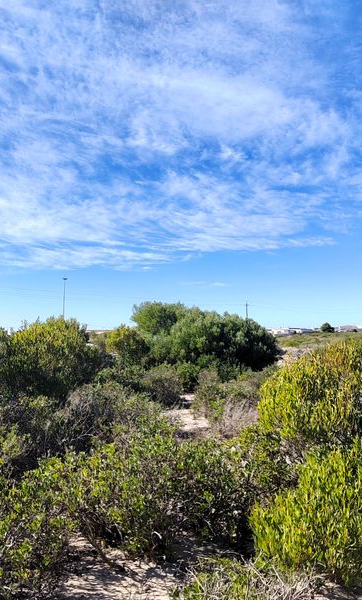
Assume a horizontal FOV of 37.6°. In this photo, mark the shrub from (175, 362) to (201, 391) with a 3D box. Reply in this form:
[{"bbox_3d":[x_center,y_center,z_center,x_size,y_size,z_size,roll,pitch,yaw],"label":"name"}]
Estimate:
[{"bbox_3d":[0.161,1.887,13.200,0.750,0.750,0.750,0,-3,0],"label":"shrub"}]

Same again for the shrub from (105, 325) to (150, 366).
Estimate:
[{"bbox_3d":[-1.906,1.777,18.931,1.600,1.750,1.600,0,-3,-6],"label":"shrub"}]

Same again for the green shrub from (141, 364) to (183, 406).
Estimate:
[{"bbox_3d":[-0.397,1.796,11.418,0.920,0.880,0.900,0,-3,-2],"label":"green shrub"}]

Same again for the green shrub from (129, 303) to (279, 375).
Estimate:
[{"bbox_3d":[0.922,1.449,20.000,5.500,2.700,4.500,0,-3,0],"label":"green shrub"}]

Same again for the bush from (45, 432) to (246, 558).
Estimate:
[{"bbox_3d":[-0.279,1.424,4.178,1.550,0.820,1.300,0,-3,-4],"label":"bush"}]

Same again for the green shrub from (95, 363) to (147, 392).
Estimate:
[{"bbox_3d":[-1.399,1.823,12.500,1.250,0.750,1.100,0,-3,0],"label":"green shrub"}]

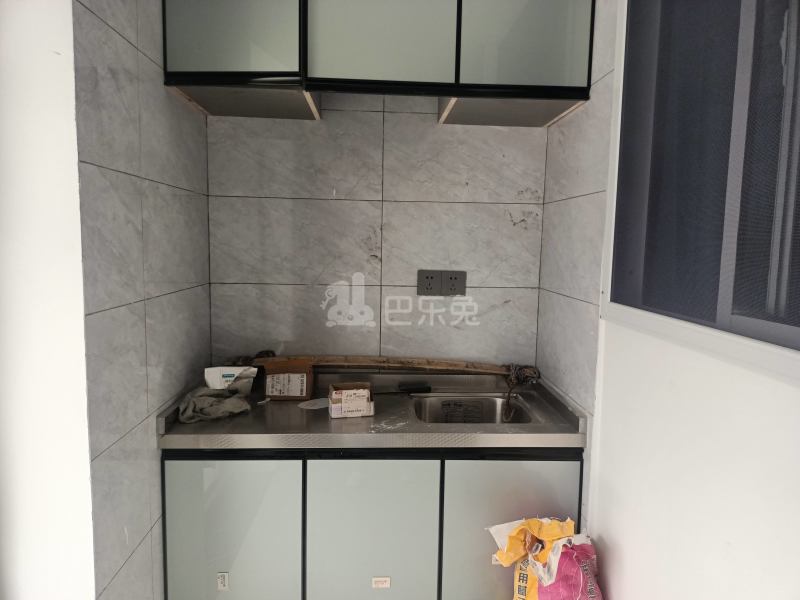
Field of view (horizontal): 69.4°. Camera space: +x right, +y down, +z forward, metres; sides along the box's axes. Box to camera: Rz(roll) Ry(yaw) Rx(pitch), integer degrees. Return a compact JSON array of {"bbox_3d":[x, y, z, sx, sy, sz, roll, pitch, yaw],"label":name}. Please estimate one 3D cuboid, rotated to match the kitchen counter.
[{"bbox_3d":[-0.074,0.338,1.831,1.170,0.091,0.500,1,6,-3],"label":"kitchen counter"}]

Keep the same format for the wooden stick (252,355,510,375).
[{"bbox_3d":[-0.057,0.226,2.044,0.930,0.050,0.032,2,6,-3],"label":"wooden stick"}]

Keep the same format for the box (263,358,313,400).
[{"bbox_3d":[-0.377,0.276,1.955,0.143,0.108,0.095,1,6,-3],"label":"box"}]

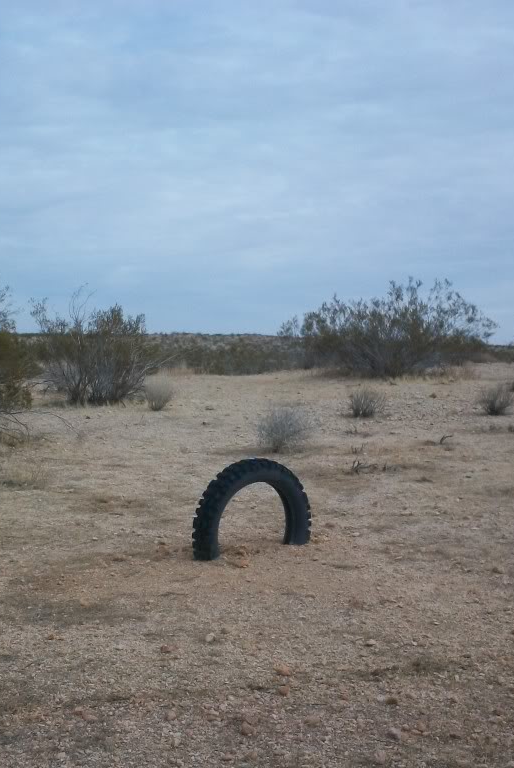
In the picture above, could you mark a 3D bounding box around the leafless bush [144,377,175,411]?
[{"bbox_3d":[-1.353,0.132,15.600,0.435,0.467,0.400,0,2,-5],"label":"leafless bush"}]

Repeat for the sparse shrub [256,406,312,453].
[{"bbox_3d":[0.238,0.409,10.100,0.493,0.409,0.454,0,2,1],"label":"sparse shrub"}]

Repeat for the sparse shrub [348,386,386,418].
[{"bbox_3d":[1.393,0.235,14.300,0.474,0.403,0.436,0,2,6],"label":"sparse shrub"}]

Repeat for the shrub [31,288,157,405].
[{"bbox_3d":[-2.486,-0.574,17.200,1.889,1.757,1.606,0,2,-8],"label":"shrub"}]

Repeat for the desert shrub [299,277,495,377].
[{"bbox_3d":[3.125,-1.279,25.000,4.272,2.202,3.204,0,2,7],"label":"desert shrub"}]

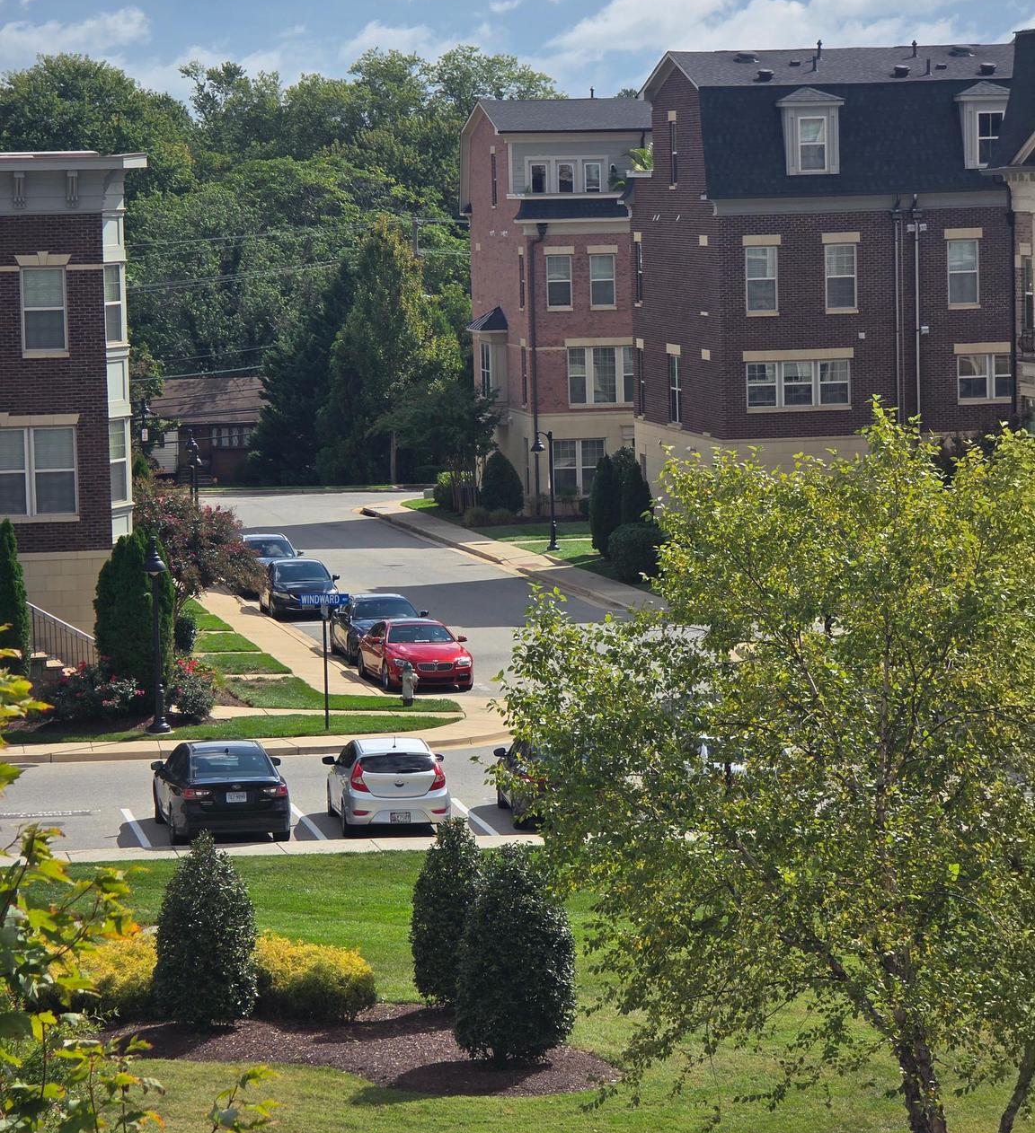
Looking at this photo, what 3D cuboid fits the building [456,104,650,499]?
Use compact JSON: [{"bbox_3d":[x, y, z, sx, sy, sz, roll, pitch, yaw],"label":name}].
[{"bbox_3d":[2.811,-9.628,164.497,8.000,14.500,12.800,-2,5,-10],"label":"building"}]

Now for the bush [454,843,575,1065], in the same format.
[{"bbox_3d":[-0.024,4.327,51.762,1.350,2.420,1.350,-1,5,0],"label":"bush"}]

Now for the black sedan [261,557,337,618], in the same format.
[{"bbox_3d":[-5.811,0.460,120.879,1.850,1.470,4.850,-2,5,-10],"label":"black sedan"}]

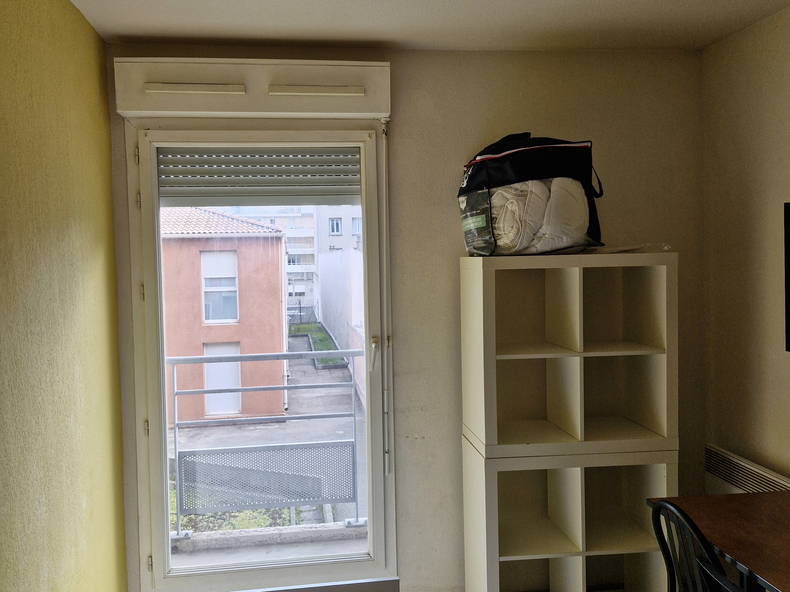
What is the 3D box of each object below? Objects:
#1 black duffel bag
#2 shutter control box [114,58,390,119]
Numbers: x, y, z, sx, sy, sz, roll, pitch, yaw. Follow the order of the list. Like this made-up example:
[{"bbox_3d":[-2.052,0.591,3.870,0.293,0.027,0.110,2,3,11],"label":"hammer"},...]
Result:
[{"bbox_3d":[0.566,-0.403,2.233,0.490,0.480,0.300,-2,2,-15],"label":"black duffel bag"},{"bbox_3d":[-0.590,-0.884,2.262,1.135,0.217,0.110,-1,2,-5],"label":"shutter control box"}]

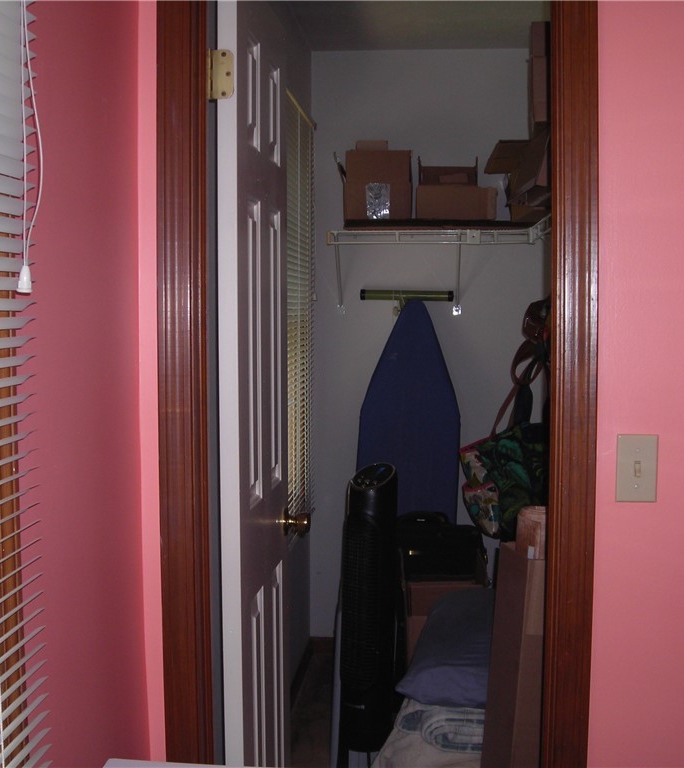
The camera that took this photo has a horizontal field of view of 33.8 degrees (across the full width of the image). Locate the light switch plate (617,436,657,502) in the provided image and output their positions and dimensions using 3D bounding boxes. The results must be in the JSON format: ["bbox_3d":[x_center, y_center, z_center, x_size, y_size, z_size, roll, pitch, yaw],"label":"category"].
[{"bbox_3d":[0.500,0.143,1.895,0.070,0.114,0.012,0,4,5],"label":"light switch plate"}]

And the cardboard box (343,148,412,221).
[{"bbox_3d":[0.143,-0.751,4.296,0.255,0.265,0.250,0,4,5],"label":"cardboard box"}]

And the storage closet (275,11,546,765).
[{"bbox_3d":[0.355,-0.014,3.254,1.160,2.430,2.470,0,4,5],"label":"storage closet"}]

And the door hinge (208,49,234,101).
[{"bbox_3d":[-0.217,-0.556,2.016,0.048,0.092,0.020,0,4,5],"label":"door hinge"}]

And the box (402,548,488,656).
[{"bbox_3d":[0.366,0.735,3.915,0.275,0.350,0.270,0,4,5],"label":"box"}]

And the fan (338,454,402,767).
[{"bbox_3d":[0.087,0.679,3.361,0.175,0.880,0.175,2,5,28],"label":"fan"}]

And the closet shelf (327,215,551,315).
[{"bbox_3d":[0.424,-0.427,4.295,0.940,0.325,0.330,0,4,5],"label":"closet shelf"}]

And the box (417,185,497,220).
[{"bbox_3d":[0.434,-0.679,4.276,0.295,0.125,0.250,0,4,5],"label":"box"}]

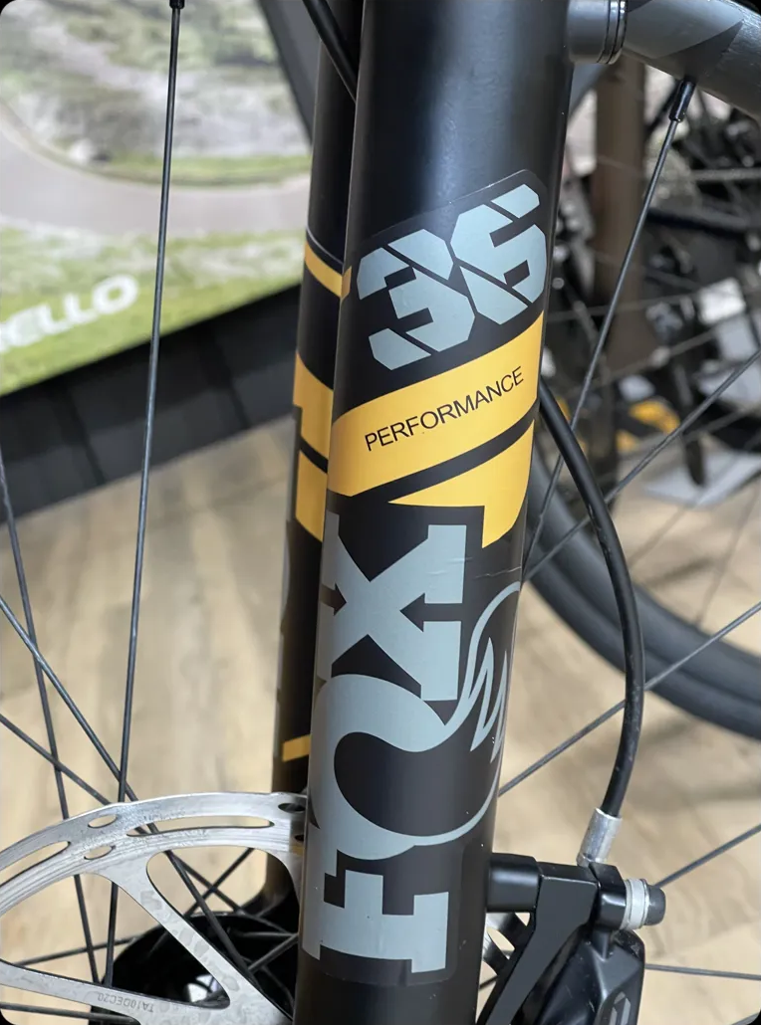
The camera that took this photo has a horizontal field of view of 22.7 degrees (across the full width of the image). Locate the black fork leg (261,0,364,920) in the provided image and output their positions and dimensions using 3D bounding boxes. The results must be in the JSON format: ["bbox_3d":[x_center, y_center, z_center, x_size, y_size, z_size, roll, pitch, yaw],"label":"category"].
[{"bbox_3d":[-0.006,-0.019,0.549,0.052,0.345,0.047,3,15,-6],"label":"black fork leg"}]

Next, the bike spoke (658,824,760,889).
[{"bbox_3d":[0.094,0.098,0.538,0.290,0.002,0.002,-34,16,11],"label":"bike spoke"}]

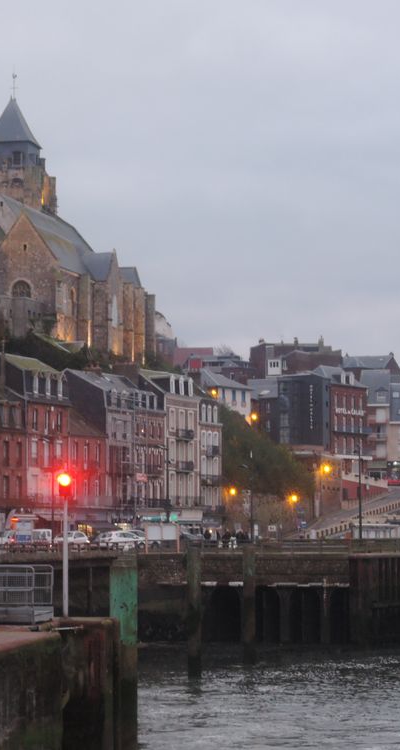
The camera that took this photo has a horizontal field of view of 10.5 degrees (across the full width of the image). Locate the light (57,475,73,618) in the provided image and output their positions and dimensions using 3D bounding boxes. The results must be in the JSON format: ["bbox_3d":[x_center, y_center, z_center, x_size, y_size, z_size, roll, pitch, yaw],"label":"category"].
[{"bbox_3d":[-3.254,4.083,52.342,0.340,3.530,0.380,0,-4,3],"label":"light"}]

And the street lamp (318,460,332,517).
[{"bbox_3d":[13.885,12.834,239.711,1.200,6.200,0.500,-3,-5,32],"label":"street lamp"}]

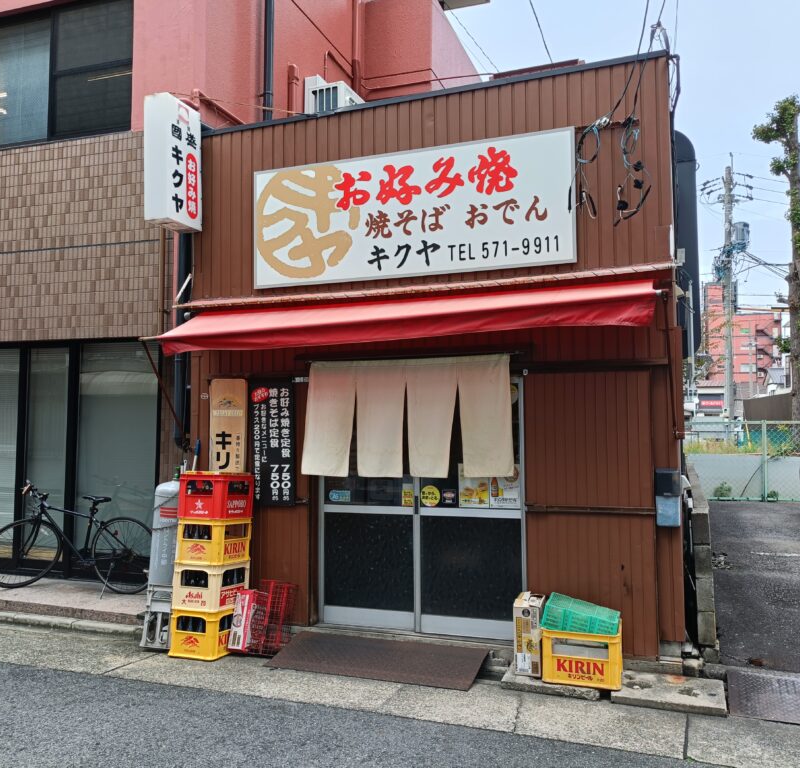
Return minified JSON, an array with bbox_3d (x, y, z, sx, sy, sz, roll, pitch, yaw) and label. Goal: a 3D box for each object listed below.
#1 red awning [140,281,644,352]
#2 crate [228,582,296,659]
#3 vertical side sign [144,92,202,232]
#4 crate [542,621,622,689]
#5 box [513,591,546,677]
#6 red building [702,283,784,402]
[{"bbox_3d":[-0.071,-0.432,4.979,3.420,0.410,0.520,-1,-4,20],"label":"red awning"},{"bbox_3d":[-0.992,1.684,5.326,0.380,0.450,0.330,-1,-4,20],"label":"crate"},{"bbox_3d":[-1.719,-1.658,5.634,0.210,0.945,0.410,-1,-4,20],"label":"vertical side sign"},{"bbox_3d":[1.127,1.625,4.513,0.455,0.310,0.370,-1,-4,20],"label":"crate"},{"bbox_3d":[0.821,1.580,4.646,0.155,0.412,0.290,-1,-4,18],"label":"box"},{"bbox_3d":[49.626,-2.892,109.218,11.500,22.000,10.000,-1,-4,12],"label":"red building"}]

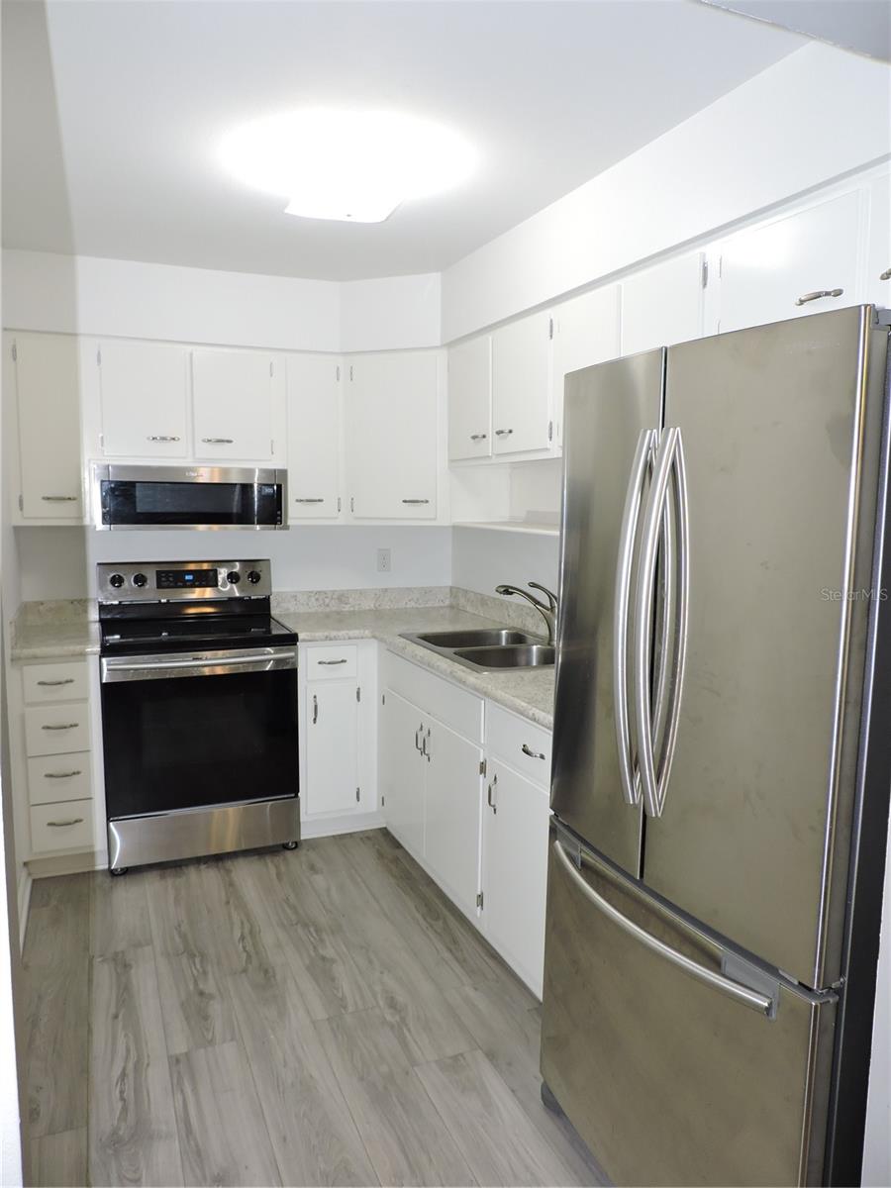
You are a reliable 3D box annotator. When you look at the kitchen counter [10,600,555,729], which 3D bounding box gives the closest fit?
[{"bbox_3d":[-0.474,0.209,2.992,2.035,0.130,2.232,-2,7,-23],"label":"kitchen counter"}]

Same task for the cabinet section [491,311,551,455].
[{"bbox_3d":[0.418,-0.727,2.961,0.343,0.465,0.431,-2,7,-23],"label":"cabinet section"}]

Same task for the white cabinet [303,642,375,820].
[{"bbox_3d":[-0.579,0.605,3.873,0.344,0.868,0.625,-2,7,-23],"label":"white cabinet"}]

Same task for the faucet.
[{"bbox_3d":[0.327,0.083,3.225,0.280,0.250,0.075,-2,7,-23],"label":"faucet"}]

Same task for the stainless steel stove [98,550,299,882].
[{"bbox_3d":[-1.083,0.473,3.591,0.757,1.185,0.700,-2,7,-23],"label":"stainless steel stove"}]

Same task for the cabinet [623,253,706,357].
[{"bbox_3d":[0.710,-0.637,2.247,0.371,0.472,0.355,-2,7,-23],"label":"cabinet"}]

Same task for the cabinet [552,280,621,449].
[{"bbox_3d":[0.572,-0.678,2.573,0.371,0.472,0.362,-2,7,-23],"label":"cabinet"}]

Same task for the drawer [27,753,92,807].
[{"bbox_3d":[-1.564,0.688,3.370,0.220,0.194,0.450,-2,7,-23],"label":"drawer"}]

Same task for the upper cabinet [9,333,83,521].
[{"bbox_3d":[-1.643,-0.677,3.424,0.243,0.733,0.332,-2,7,-23],"label":"upper cabinet"}]

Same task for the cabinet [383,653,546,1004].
[{"bbox_3d":[0.284,0.715,3.042,0.633,0.868,1.620,-2,7,-23],"label":"cabinet"}]

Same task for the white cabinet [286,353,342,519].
[{"bbox_3d":[-0.648,-0.715,3.841,0.247,0.733,0.332,-2,7,-23],"label":"white cabinet"}]

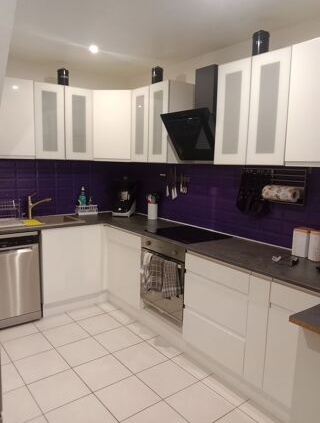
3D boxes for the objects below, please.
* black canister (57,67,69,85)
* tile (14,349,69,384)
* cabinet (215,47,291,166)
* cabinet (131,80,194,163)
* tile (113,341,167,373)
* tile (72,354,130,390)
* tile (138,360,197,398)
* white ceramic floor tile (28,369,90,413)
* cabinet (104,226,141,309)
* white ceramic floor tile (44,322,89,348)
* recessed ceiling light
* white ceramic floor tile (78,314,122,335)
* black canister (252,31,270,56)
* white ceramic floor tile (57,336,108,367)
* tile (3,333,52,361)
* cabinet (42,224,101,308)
[{"bbox_3d":[-0.981,-1.355,3.394,0.108,0.185,0.108,-5,11,-38],"label":"black canister"},{"bbox_3d":[-0.889,1.160,2.509,0.330,0.010,0.330,-5,11,-38],"label":"tile"},{"bbox_3d":[0.744,-0.706,2.434,0.299,0.735,0.600,-5,10,-38],"label":"cabinet"},{"bbox_3d":[0.009,-0.858,3.353,0.299,0.735,0.603,-5,10,-38],"label":"cabinet"},{"bbox_3d":[-0.161,1.171,2.688,0.333,0.010,0.333,-5,10,-38],"label":"tile"},{"bbox_3d":[-0.424,1.192,2.479,0.333,0.010,0.333,-5,10,-38],"label":"tile"},{"bbox_3d":[0.049,1.213,2.427,0.333,0.010,0.333,-5,10,-38],"label":"tile"},{"bbox_3d":[-0.688,1.213,2.270,0.333,0.010,0.333,-5,10,-38],"label":"white ceramic floor tile"},{"bbox_3d":[-0.138,0.521,3.471,0.573,0.719,0.596,-5,10,-38],"label":"cabinet"},{"bbox_3d":[-0.834,1.094,2.972,0.330,0.010,0.330,-5,11,-38],"label":"white ceramic floor tile"},{"bbox_3d":[-0.608,-1.481,3.044,0.095,0.030,0.095,-5,10,-38],"label":"recessed ceiling light"},{"bbox_3d":[-0.563,1.065,3.144,0.330,0.010,0.330,-5,10,-38],"label":"white ceramic floor tile"},{"bbox_3d":[0.712,-1.153,2.348,0.111,0.180,0.111,6,9,27],"label":"black canister"},{"bbox_3d":[-0.618,1.130,2.685,0.330,0.010,0.330,-5,10,-38],"label":"white ceramic floor tile"},{"bbox_3d":[-1.095,1.117,2.767,0.330,0.010,0.330,-5,11,-38],"label":"tile"},{"bbox_3d":[-1.043,0.493,3.597,0.630,0.740,0.560,-5,10,-38],"label":"cabinet"}]

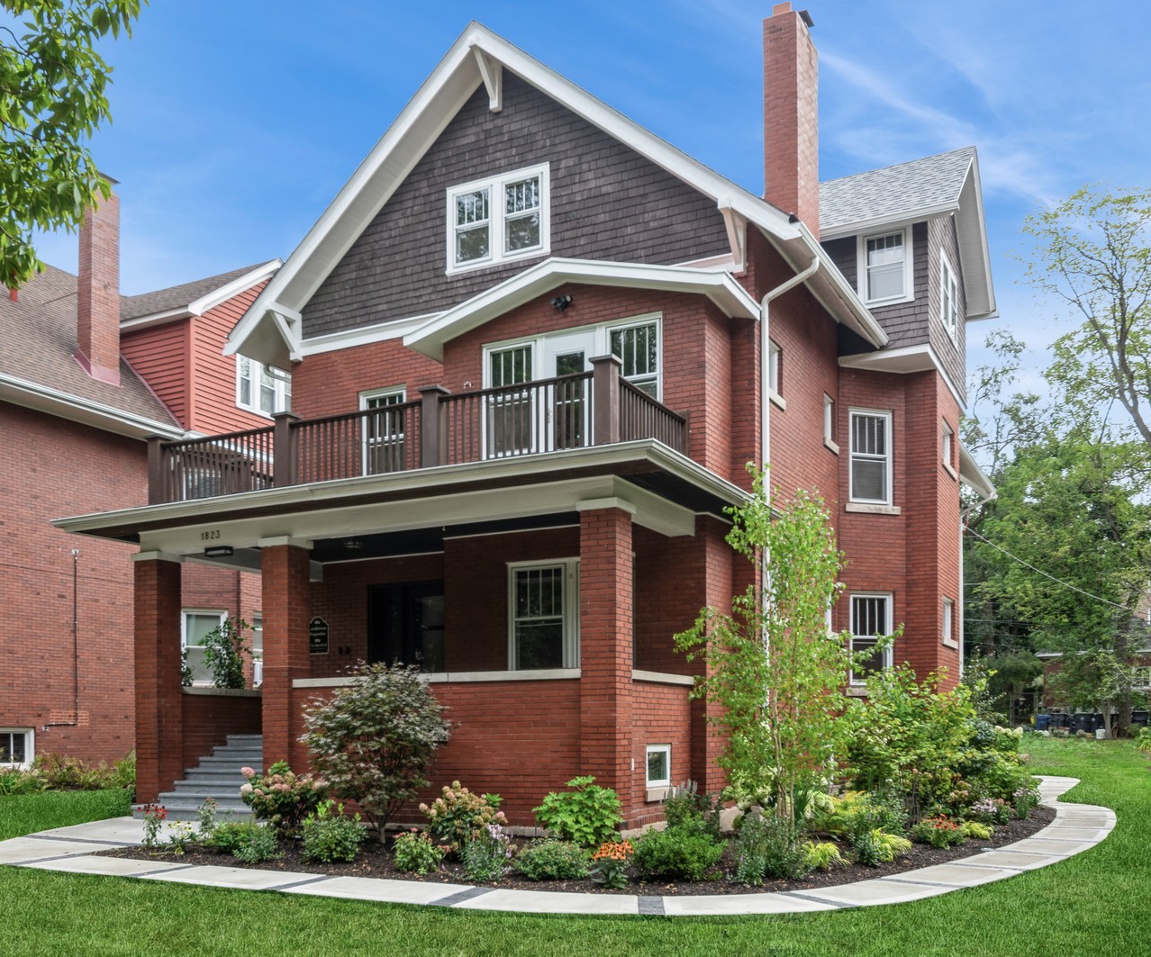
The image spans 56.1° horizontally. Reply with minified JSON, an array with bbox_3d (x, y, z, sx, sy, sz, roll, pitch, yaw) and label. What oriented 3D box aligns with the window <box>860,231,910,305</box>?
[{"bbox_3d":[5.010,-3.431,17.500,0.790,1.140,0.120,-3,-7,26],"label":"window"}]

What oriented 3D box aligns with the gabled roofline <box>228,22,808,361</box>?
[{"bbox_3d":[-1.250,-4.400,15.400,9.300,4.050,1.000,-3,-7,26],"label":"gabled roofline"}]

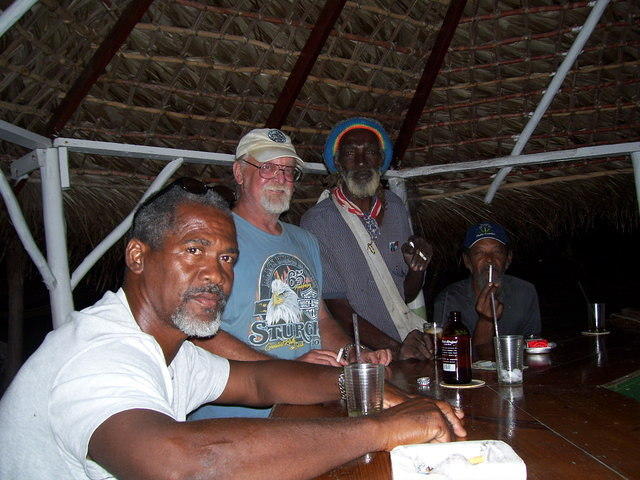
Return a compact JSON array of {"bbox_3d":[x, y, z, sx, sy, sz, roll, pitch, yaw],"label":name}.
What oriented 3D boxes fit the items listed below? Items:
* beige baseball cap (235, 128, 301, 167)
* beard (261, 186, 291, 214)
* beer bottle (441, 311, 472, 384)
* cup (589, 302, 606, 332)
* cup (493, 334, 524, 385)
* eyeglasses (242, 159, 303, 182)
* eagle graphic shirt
[{"bbox_3d":[-0.150,-0.268,1.938,0.168,0.120,0.250,0,-1,-32],"label":"beige baseball cap"},{"bbox_3d":[-0.122,-0.112,1.885,0.090,0.085,0.070,0,-1,-32],"label":"beard"},{"bbox_3d":[0.304,0.237,1.475,0.067,0.156,0.067,0,-1,0],"label":"beer bottle"},{"bbox_3d":[0.980,0.275,2.355,0.063,0.102,0.063,0,-1,22],"label":"cup"},{"bbox_3d":[0.418,0.264,1.465,0.066,0.106,0.066,0,-1,16],"label":"cup"},{"bbox_3d":[-0.143,-0.200,1.925,0.140,0.050,0.140,0,9,-32],"label":"eyeglasses"},{"bbox_3d":[-0.185,0.190,2.000,0.480,0.600,0.300,1,-1,-37],"label":"eagle graphic shirt"}]

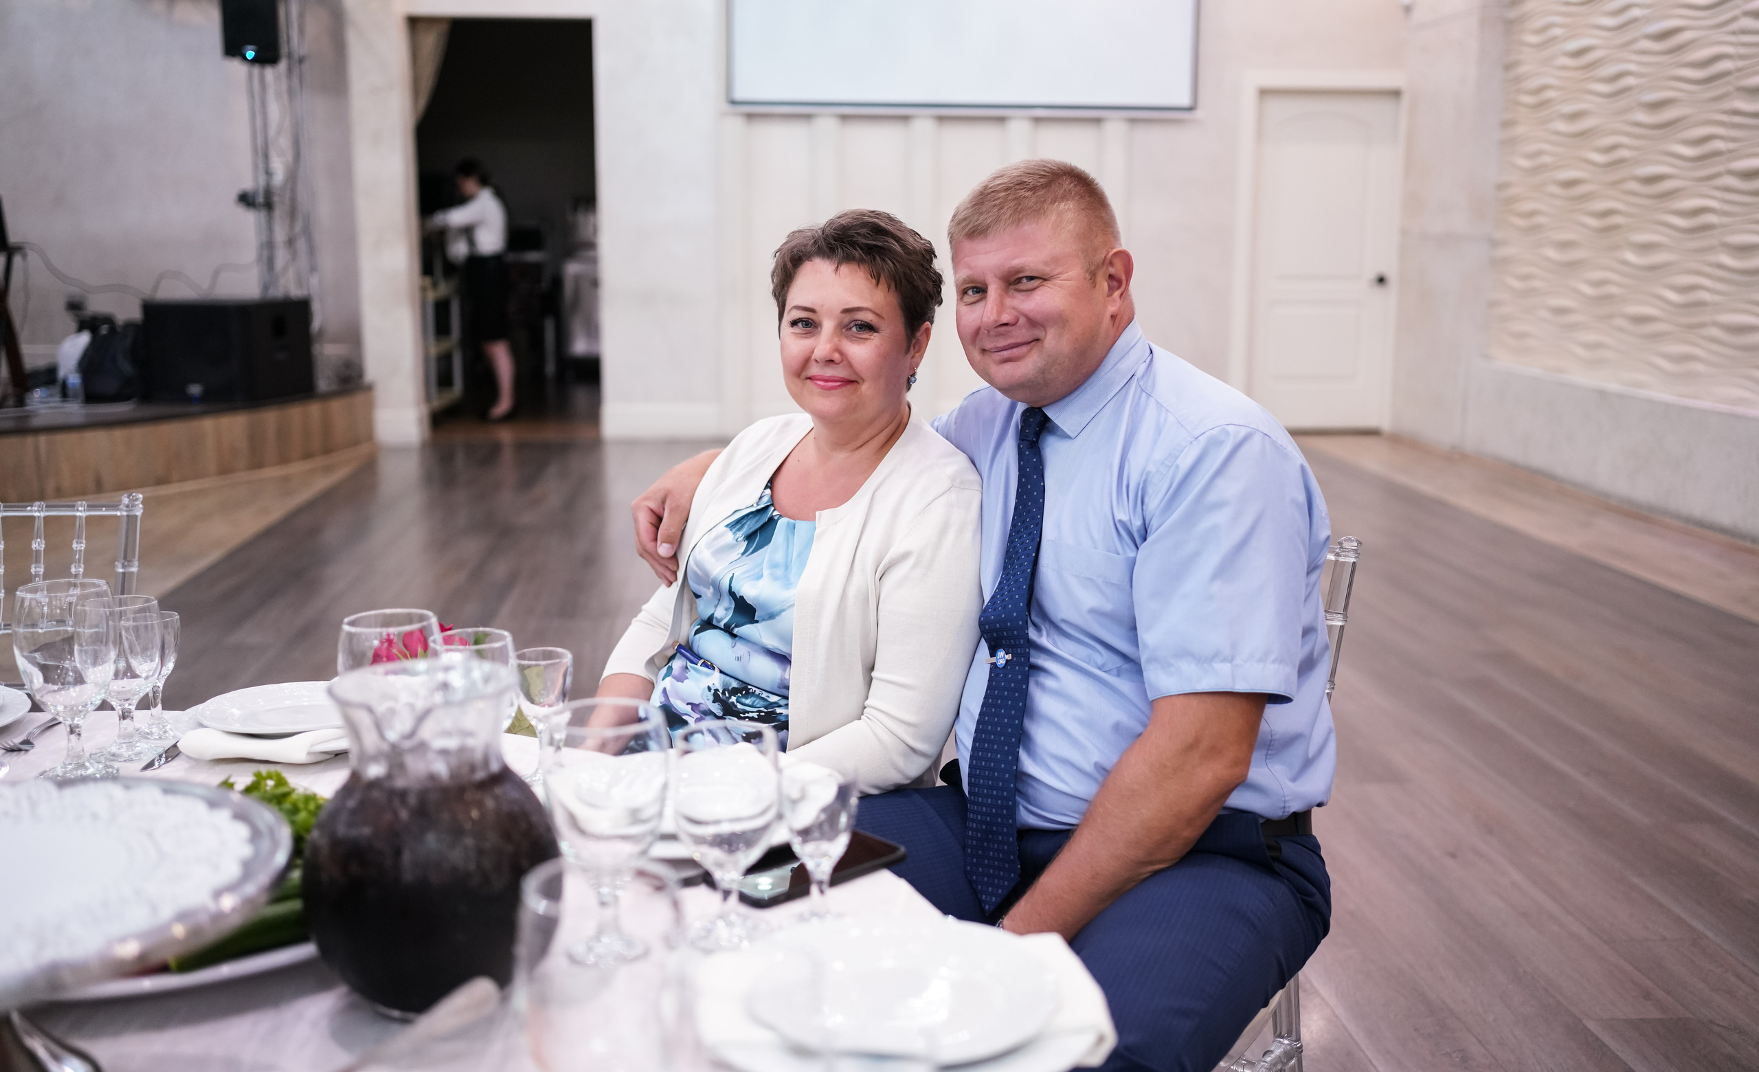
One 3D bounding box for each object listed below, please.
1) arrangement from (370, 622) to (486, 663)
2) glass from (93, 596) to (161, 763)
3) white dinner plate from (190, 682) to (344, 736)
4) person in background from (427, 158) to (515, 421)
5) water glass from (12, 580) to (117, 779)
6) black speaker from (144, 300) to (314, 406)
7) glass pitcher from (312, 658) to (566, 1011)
[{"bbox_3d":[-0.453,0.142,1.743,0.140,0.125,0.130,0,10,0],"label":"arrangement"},{"bbox_3d":[-0.737,0.140,1.664,0.077,0.153,0.077,0,10,0],"label":"glass"},{"bbox_3d":[-0.571,0.179,1.690,0.202,0.022,0.202,0,10,0],"label":"white dinner plate"},{"bbox_3d":[-2.660,-1.602,11.097,0.570,1.660,0.460,-2,11,-11],"label":"person in background"},{"bbox_3d":[-0.767,0.136,1.620,0.089,0.175,0.089,0,10,0],"label":"water glass"},{"bbox_3d":[-3.543,-1.019,9.359,0.560,0.515,0.660,2,10,11],"label":"black speaker"},{"bbox_3d":[-0.301,0.199,1.162,0.166,0.218,0.198,-1,10,-3],"label":"glass pitcher"}]

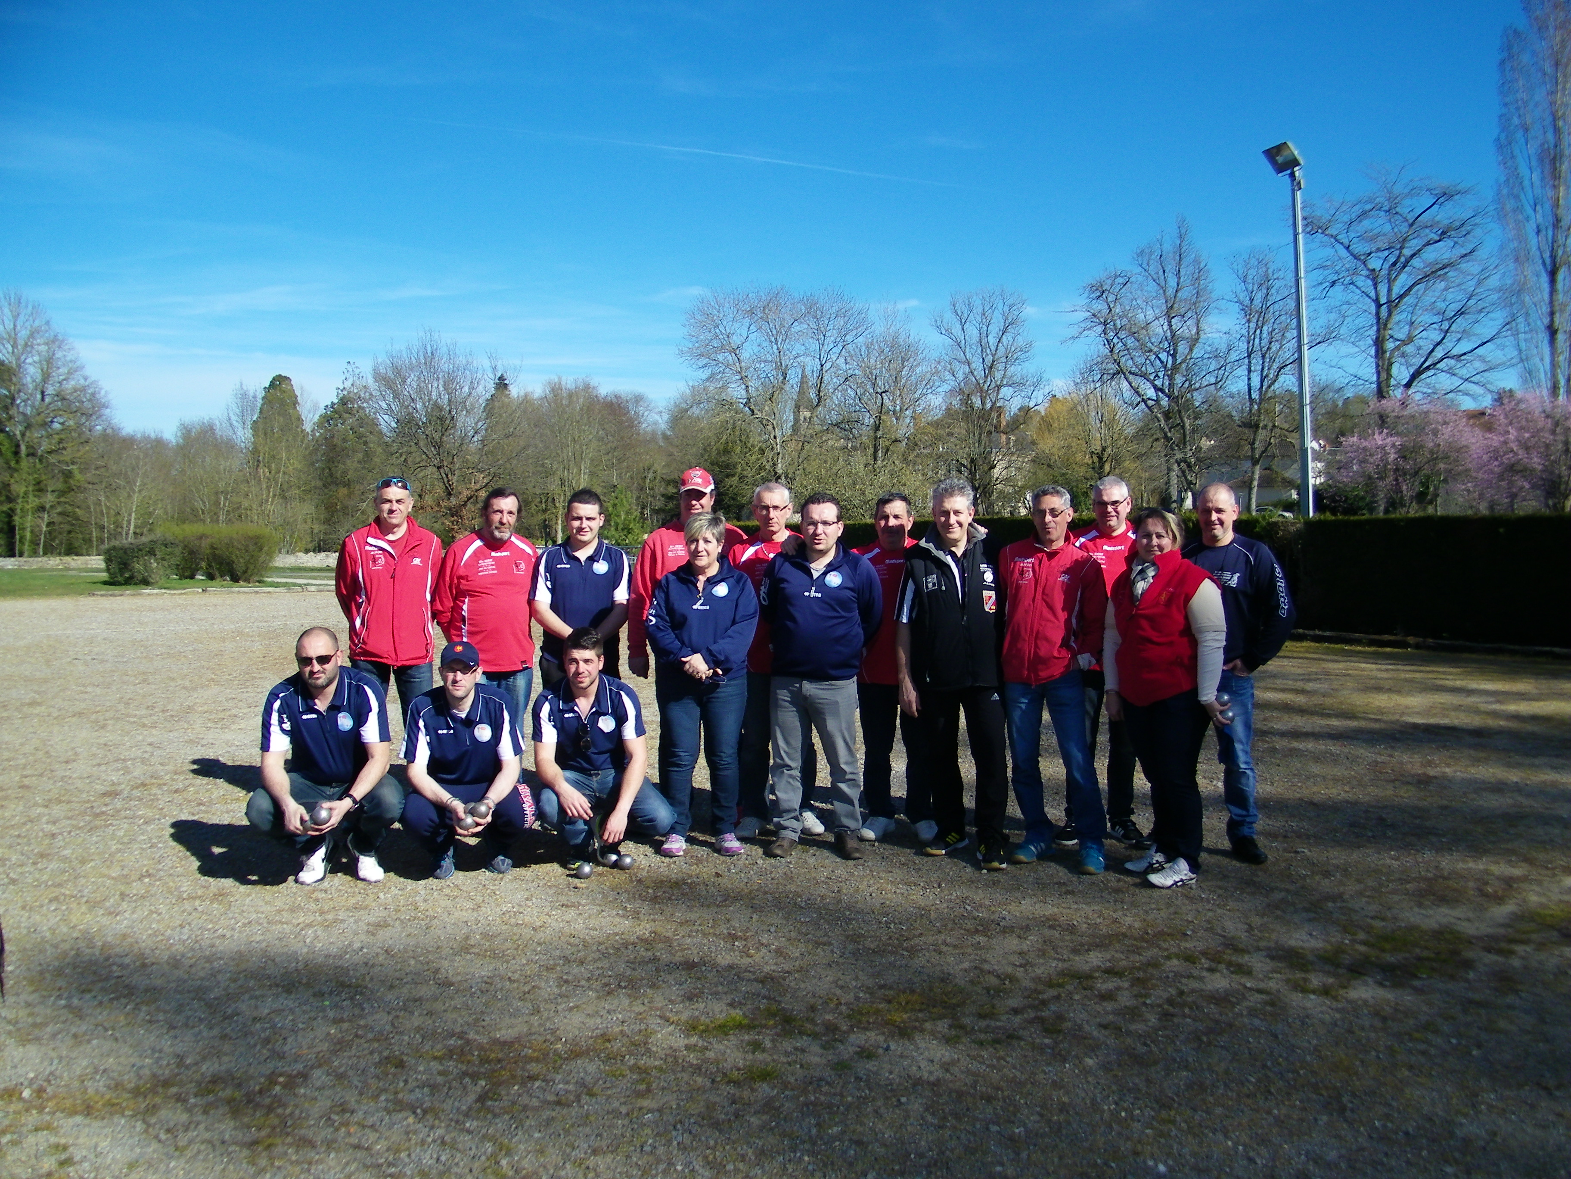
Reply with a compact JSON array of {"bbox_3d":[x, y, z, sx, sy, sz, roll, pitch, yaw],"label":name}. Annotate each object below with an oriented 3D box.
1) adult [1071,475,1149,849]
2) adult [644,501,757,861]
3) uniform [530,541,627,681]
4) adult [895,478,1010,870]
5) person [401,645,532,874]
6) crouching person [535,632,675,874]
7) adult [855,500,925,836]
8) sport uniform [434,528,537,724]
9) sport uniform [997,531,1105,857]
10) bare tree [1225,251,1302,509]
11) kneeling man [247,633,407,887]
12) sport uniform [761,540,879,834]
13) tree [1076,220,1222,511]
[{"bbox_3d":[1.589,0.344,6.383,0.540,1.835,0.360,0,3,9],"label":"adult"},{"bbox_3d":[-0.406,0.448,6.168,0.520,1.649,0.360,0,3,0],"label":"adult"},{"bbox_3d":[-1.026,0.434,6.380,0.500,1.400,0.320,-1,2,-10],"label":"uniform"},{"bbox_3d":[0.786,0.377,5.960,0.550,1.790,0.360,-1,2,-3],"label":"adult"},{"bbox_3d":[-1.466,0.778,5.870,0.610,1.050,0.700,-1,3,-12],"label":"person"},{"bbox_3d":[-0.863,0.727,6.041,0.660,1.102,0.740,0,3,-10],"label":"crouching person"},{"bbox_3d":[0.570,0.374,6.450,0.540,1.750,0.340,0,3,7],"label":"adult"},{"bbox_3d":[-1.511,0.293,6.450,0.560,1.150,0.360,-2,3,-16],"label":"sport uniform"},{"bbox_3d":[1.250,0.502,5.960,0.520,1.504,0.360,1,3,18],"label":"sport uniform"},{"bbox_3d":[20.743,-8.579,55.000,3.600,12.300,3.600,-1,2,0],"label":"bare tree"},{"bbox_3d":[-2.108,0.726,5.900,0.690,1.118,0.780,-1,3,-13],"label":"kneeling man"},{"bbox_3d":[0.168,0.488,6.120,0.590,1.430,0.350,0,2,5],"label":"sport uniform"},{"bbox_3d":[15.620,-7.860,54.000,6.300,13.600,6.000,0,3,16],"label":"tree"}]

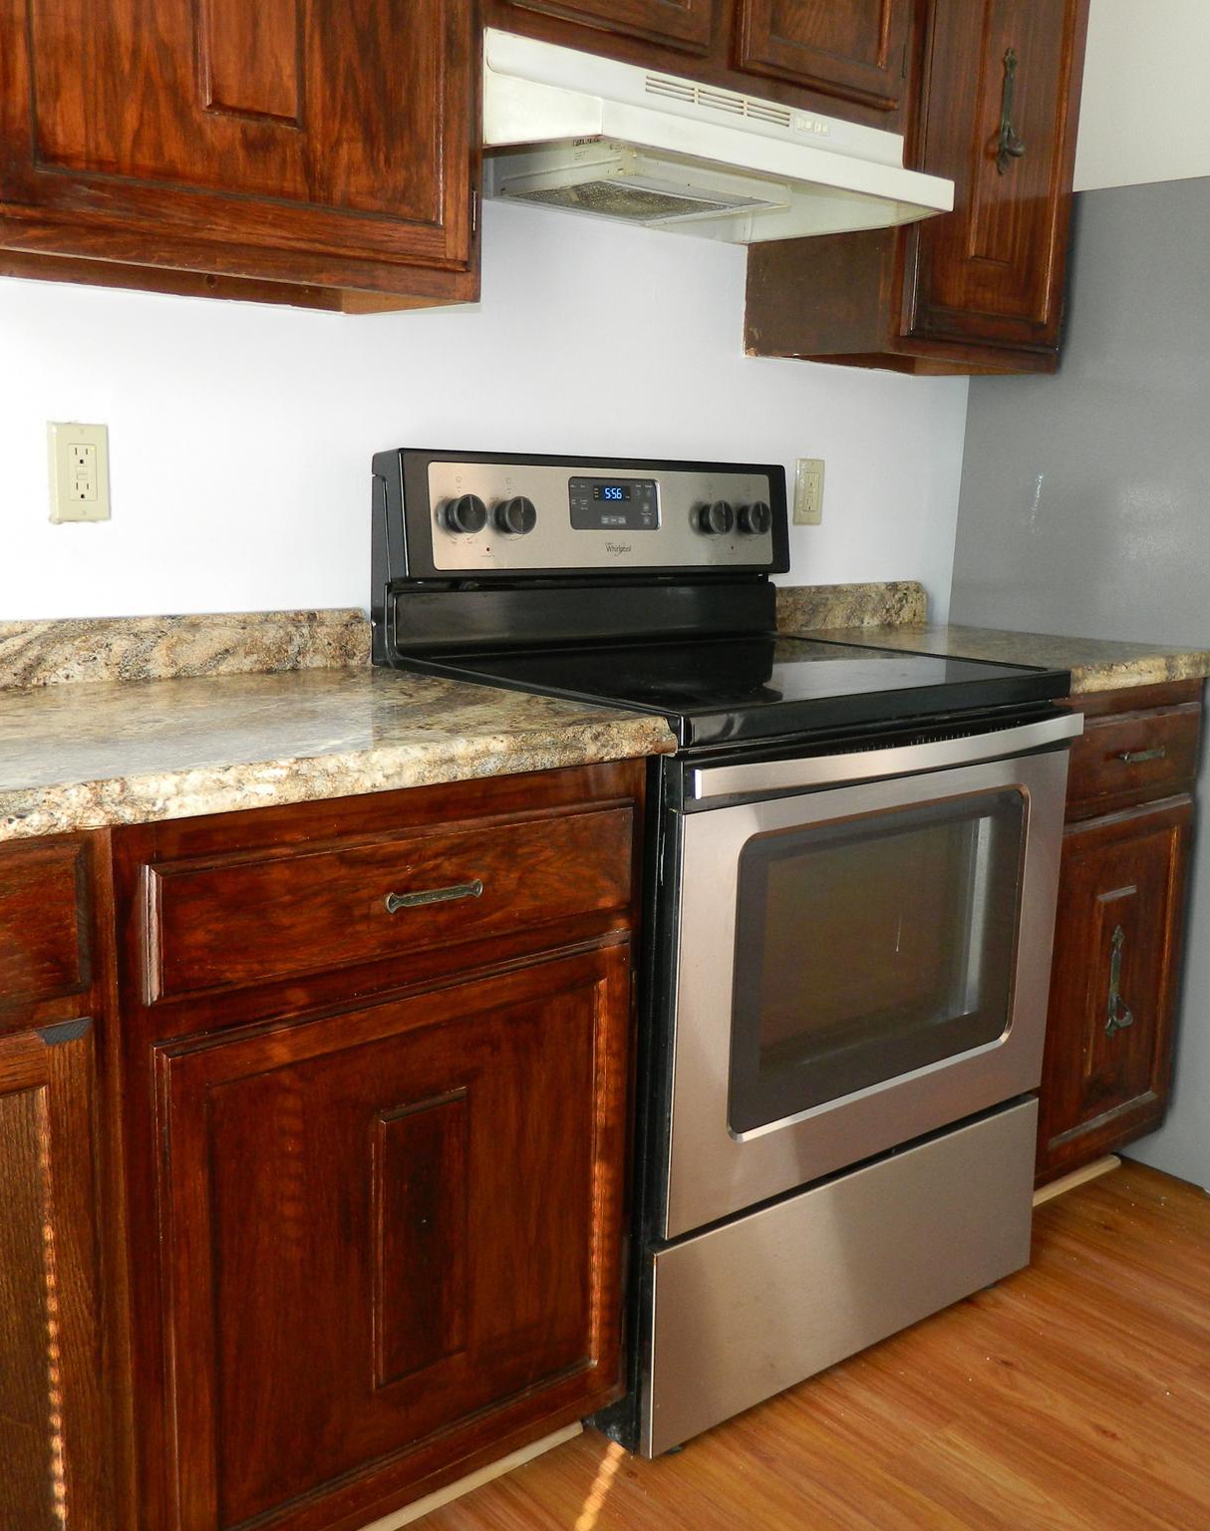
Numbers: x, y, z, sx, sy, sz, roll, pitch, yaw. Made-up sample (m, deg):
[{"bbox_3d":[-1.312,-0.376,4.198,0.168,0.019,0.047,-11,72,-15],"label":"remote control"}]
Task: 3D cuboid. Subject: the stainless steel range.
[{"bbox_3d":[0.171,0.172,2.141,0.757,1.207,0.697,-7,14,-39],"label":"stainless steel range"}]

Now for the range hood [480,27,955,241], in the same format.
[{"bbox_3d":[0.103,-0.858,2.062,0.760,0.135,0.458,-7,14,-39],"label":"range hood"}]

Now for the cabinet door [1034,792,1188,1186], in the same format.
[{"bbox_3d":[0.815,0.362,2.401,0.418,0.589,0.021,-7,14,-39],"label":"cabinet door"}]

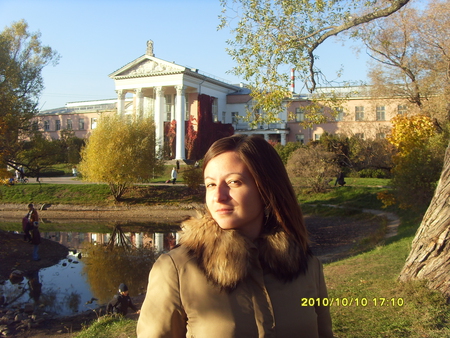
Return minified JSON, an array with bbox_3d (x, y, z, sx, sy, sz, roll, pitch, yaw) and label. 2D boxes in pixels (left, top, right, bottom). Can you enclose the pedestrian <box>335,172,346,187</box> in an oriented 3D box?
[{"bbox_3d":[10.590,0.870,46.500,0.550,1.600,0.550,0,0,0],"label":"pedestrian"}]

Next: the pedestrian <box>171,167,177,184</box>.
[{"bbox_3d":[-5.080,0.690,50.500,0.450,1.650,0.500,0,0,0],"label":"pedestrian"}]

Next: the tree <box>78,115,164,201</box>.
[{"bbox_3d":[-8.260,-0.920,40.500,6.800,6.900,6.600,0,0,0],"label":"tree"}]

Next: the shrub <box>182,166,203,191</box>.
[{"bbox_3d":[-2.690,0.820,44.000,2.000,2.050,2.000,0,0,0],"label":"shrub"}]

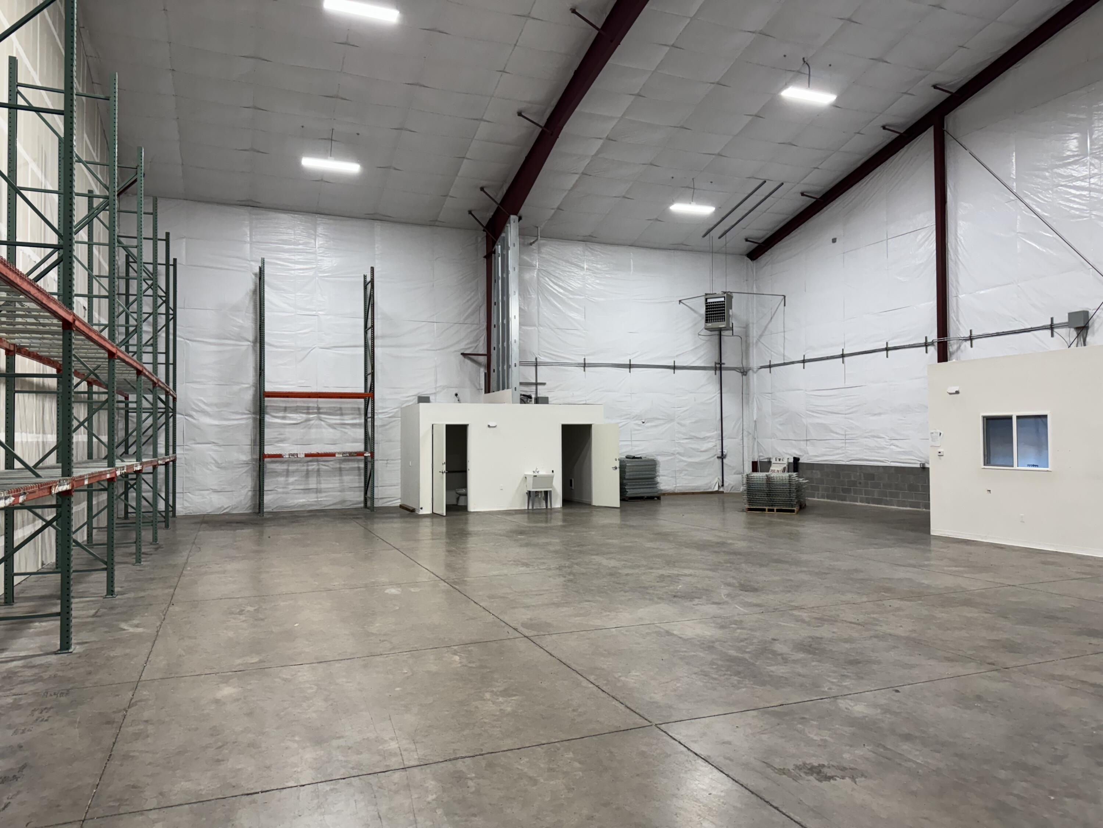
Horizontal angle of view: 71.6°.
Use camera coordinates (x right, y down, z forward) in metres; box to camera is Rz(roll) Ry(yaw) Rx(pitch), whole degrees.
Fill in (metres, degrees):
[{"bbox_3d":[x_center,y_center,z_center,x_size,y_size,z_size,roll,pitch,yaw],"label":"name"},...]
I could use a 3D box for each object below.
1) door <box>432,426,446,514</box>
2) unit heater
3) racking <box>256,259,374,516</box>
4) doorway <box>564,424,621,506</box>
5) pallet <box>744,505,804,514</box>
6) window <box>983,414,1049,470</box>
[{"bbox_3d":[-2.618,1.284,17.900,0.050,2.120,0.905,1,-2,-24],"label":"door"},{"bbox_3d":[4.931,-2.979,22.500,0.660,1.000,0.660,-1,-2,25],"label":"unit heater"},{"bbox_3d":[-5.764,-0.616,18.848,2.594,6.032,1.067,0,-2,-22],"label":"racking"},{"bbox_3d":[0.975,1.318,19.478,1.285,2.150,0.953,0,-2,-22],"label":"doorway"},{"bbox_3d":[5.333,2.269,18.325,1.150,0.140,1.080,-1,-2,23],"label":"pallet"},{"bbox_3d":[7.564,0.446,12.455,0.100,0.915,1.167,0,-2,-22],"label":"window"}]

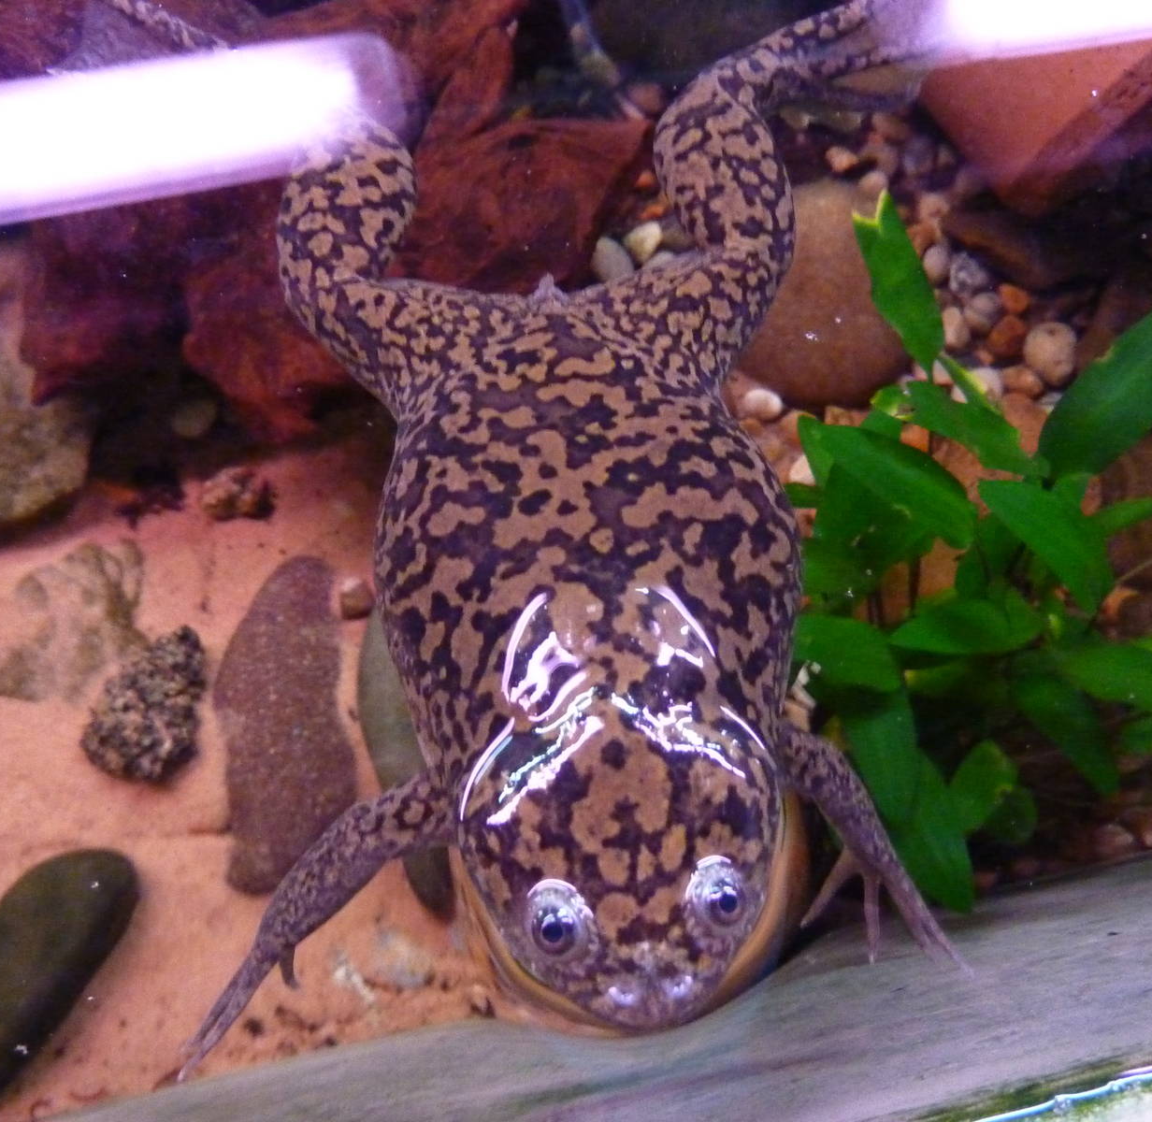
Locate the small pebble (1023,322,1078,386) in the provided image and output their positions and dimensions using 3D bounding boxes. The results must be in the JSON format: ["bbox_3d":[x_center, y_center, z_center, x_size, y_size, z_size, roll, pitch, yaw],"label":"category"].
[{"bbox_3d":[0.170,-0.074,0.387,0.018,0.017,0.024,0,73,-2],"label":"small pebble"}]

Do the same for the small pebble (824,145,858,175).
[{"bbox_3d":[0.102,-0.153,0.412,0.013,0.010,0.011,0,73,-2],"label":"small pebble"}]

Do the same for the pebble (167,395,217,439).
[{"bbox_3d":[-0.132,-0.049,0.372,0.016,0.013,0.016,0,73,-2],"label":"pebble"}]

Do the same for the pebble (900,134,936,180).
[{"bbox_3d":[0.124,-0.147,0.392,0.013,0.012,0.018,0,68,-1],"label":"pebble"}]

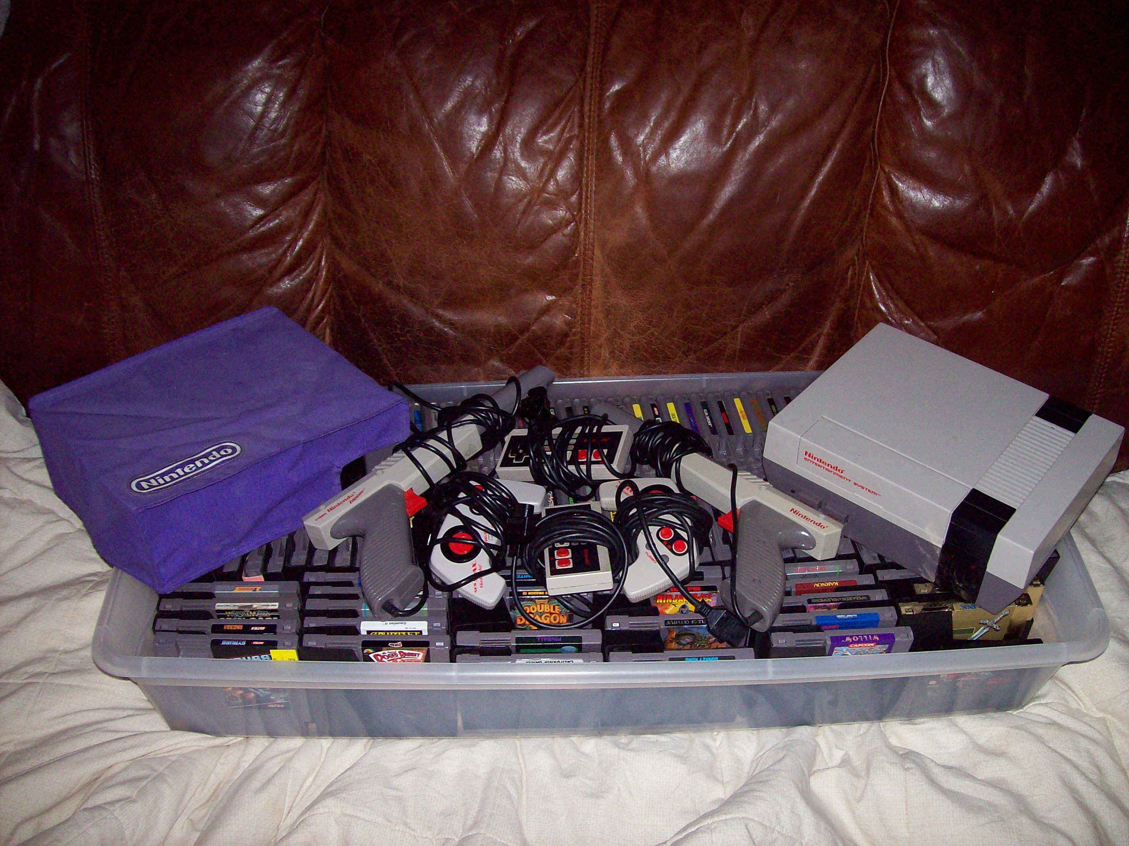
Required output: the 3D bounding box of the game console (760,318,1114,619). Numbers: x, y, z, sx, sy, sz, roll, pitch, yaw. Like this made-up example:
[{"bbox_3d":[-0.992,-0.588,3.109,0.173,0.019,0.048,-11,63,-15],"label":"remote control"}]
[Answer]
[{"bbox_3d":[0.350,0.036,1.099,0.254,0.088,0.203,29,48,30],"label":"game console"}]

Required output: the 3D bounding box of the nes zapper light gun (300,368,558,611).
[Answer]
[{"bbox_3d":[-0.093,0.051,1.050,0.268,0.042,0.132,-36,66,-23],"label":"nes zapper light gun"}]

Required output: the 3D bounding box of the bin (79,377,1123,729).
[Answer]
[{"bbox_3d":[0.030,0.135,1.137,0.855,0.148,0.387,-1,41,-2],"label":"bin"}]

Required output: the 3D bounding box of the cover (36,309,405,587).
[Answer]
[{"bbox_3d":[-0.316,0.016,1.092,0.260,0.090,0.210,-26,44,-36],"label":"cover"}]

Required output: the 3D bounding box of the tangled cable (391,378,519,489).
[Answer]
[{"bbox_3d":[-0.102,0.010,1.090,0.118,0.065,0.090,-1,41,-2],"label":"tangled cable"}]

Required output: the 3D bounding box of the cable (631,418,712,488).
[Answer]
[{"bbox_3d":[0.100,0.028,1.100,0.079,0.050,0.055,-1,41,-2],"label":"cable"}]

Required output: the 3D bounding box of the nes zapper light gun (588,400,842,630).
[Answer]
[{"bbox_3d":[0.108,0.072,1.065,0.270,0.042,0.136,30,57,32],"label":"nes zapper light gun"}]

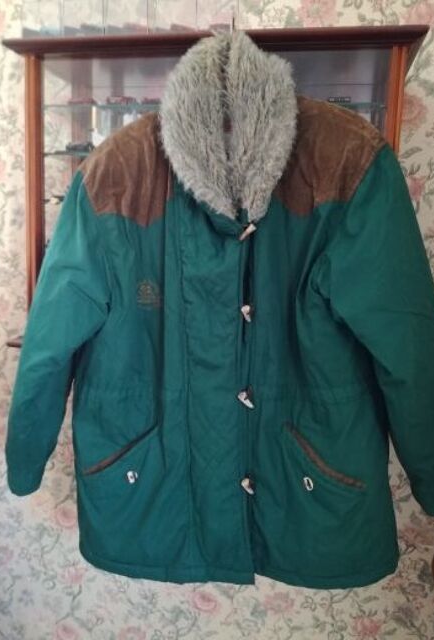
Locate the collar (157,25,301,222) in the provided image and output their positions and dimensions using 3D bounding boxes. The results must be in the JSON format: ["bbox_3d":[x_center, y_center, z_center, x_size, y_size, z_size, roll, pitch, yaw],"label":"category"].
[{"bbox_3d":[0.016,-0.334,0.882,0.246,0.315,0.160,5,9,11],"label":"collar"}]

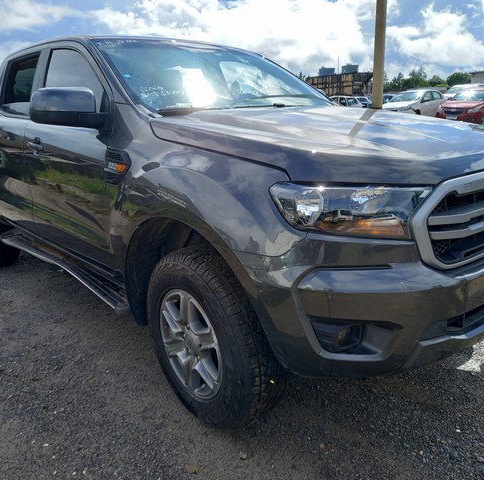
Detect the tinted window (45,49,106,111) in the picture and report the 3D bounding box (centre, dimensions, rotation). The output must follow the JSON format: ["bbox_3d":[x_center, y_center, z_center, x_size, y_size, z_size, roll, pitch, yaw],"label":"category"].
[{"bbox_3d":[-0.916,-0.885,2.521,0.050,0.420,0.900,11,3,-44],"label":"tinted window"}]

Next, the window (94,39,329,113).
[{"bbox_3d":[-0.129,-0.989,2.753,1.400,0.130,0.940,-16,50,-40],"label":"window"}]

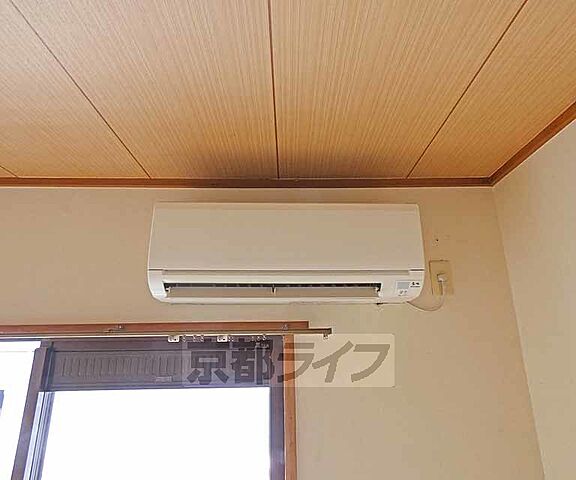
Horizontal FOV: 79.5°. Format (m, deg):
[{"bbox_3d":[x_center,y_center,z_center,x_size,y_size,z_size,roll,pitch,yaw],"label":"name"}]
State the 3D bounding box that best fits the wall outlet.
[{"bbox_3d":[0.537,0.132,1.203,0.071,0.120,0.017,0,-18,0],"label":"wall outlet"}]

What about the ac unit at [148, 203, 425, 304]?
[{"bbox_3d":[-0.004,0.058,1.122,0.792,0.285,0.222,0,-18,0],"label":"ac unit"}]

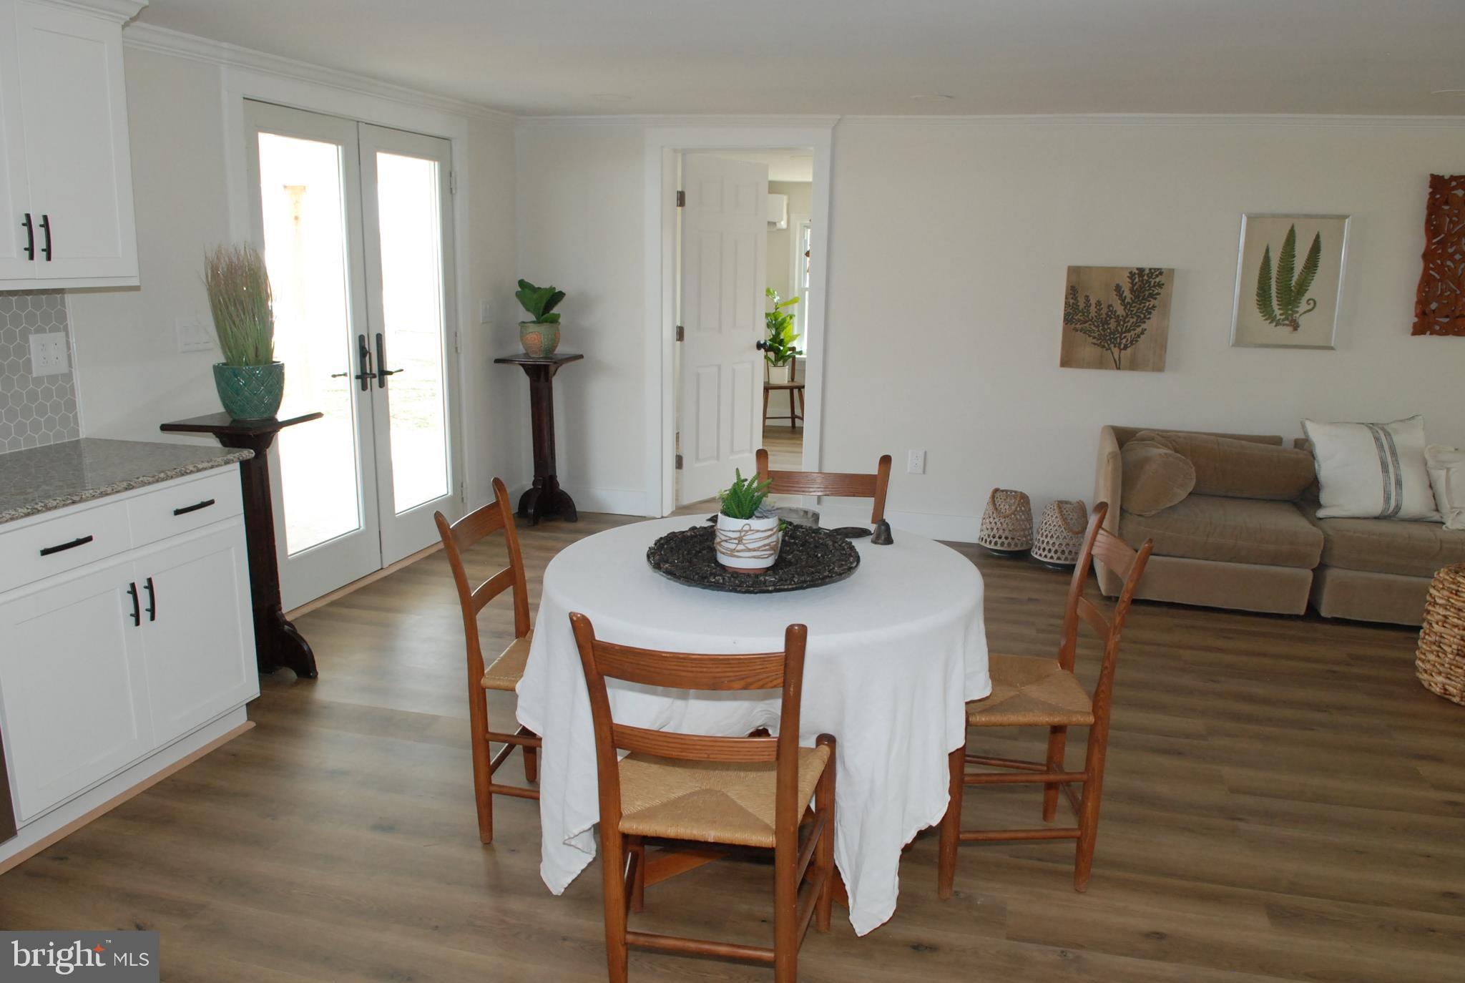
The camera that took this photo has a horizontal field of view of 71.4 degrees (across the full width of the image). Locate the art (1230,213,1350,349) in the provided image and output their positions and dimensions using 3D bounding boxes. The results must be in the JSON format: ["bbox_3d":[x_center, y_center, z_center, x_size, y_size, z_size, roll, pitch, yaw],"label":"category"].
[{"bbox_3d":[2.617,-0.981,4.780,0.460,0.625,0.028,5,14,16],"label":"art"}]

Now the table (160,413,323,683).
[{"bbox_3d":[-1.681,0.206,3.607,0.370,0.930,0.390,3,13,10],"label":"table"}]

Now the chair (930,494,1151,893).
[{"bbox_3d":[0.741,0.502,2.586,0.450,0.890,0.460,2,13,2],"label":"chair"}]

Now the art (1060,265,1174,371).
[{"bbox_3d":[1.896,-0.851,5.030,0.500,0.505,0.035,5,14,16],"label":"art"}]

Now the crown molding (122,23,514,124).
[{"bbox_3d":[-1.579,-1.730,4.355,0.060,0.080,2.760,5,14,16],"label":"crown molding"}]

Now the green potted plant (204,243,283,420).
[{"bbox_3d":[-1.691,-0.547,3.509,0.250,0.605,0.250,-5,15,-25],"label":"green potted plant"}]

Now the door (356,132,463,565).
[{"bbox_3d":[-1.592,-0.709,5.089,0.050,2.030,0.730,5,13,15],"label":"door"}]

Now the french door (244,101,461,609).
[{"bbox_3d":[-1.694,-0.640,4.756,0.060,2.050,1.440,5,13,15],"label":"french door"}]

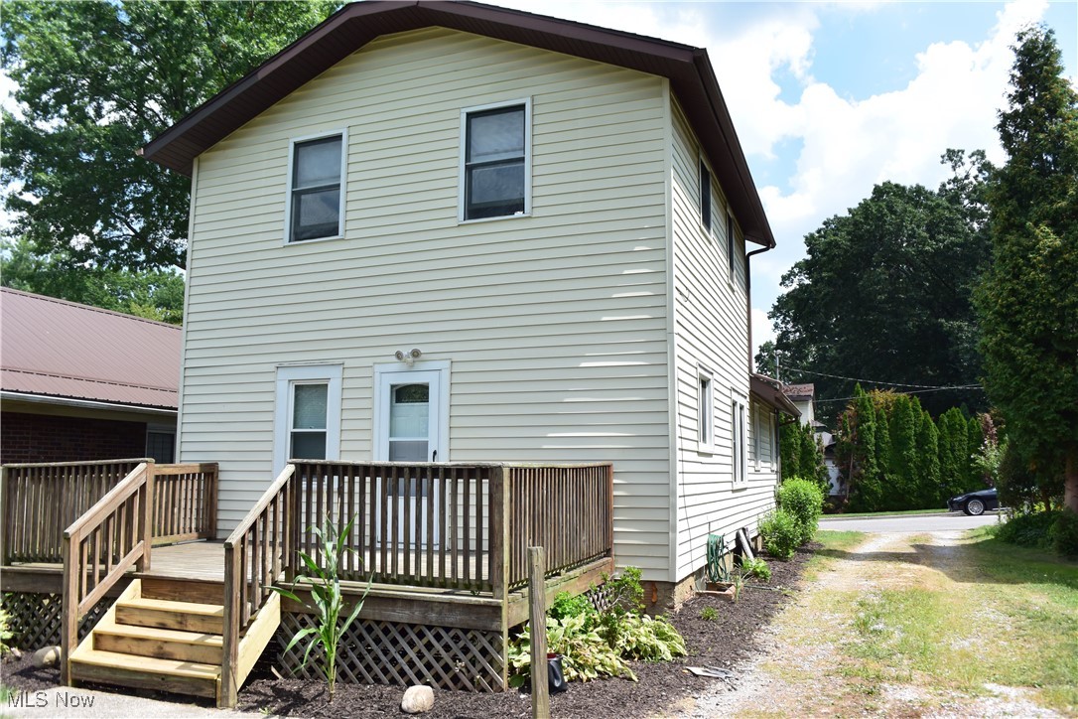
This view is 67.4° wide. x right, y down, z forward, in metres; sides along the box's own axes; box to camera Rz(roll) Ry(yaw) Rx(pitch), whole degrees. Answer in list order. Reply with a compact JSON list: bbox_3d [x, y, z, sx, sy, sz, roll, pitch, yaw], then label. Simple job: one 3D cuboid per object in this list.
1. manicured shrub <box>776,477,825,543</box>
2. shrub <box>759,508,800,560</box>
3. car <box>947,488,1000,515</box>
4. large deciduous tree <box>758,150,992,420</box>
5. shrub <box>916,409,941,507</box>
[{"bbox_3d":[5.500,3.160,17.000,1.000,1.420,1.000,-3,-9,21],"label":"manicured shrub"},{"bbox_3d":[4.140,3.010,13.900,0.740,0.900,0.740,-3,-9,21],"label":"shrub"},{"bbox_3d":[17.040,4.850,29.100,4.750,1.430,1.850,-2,-8,15],"label":"car"},{"bbox_3d":[21.800,-2.500,52.000,15.500,22.300,15.000,-3,-9,21],"label":"large deciduous tree"},{"bbox_3d":[15.100,3.840,31.300,1.050,3.850,1.050,-3,-9,21],"label":"shrub"}]

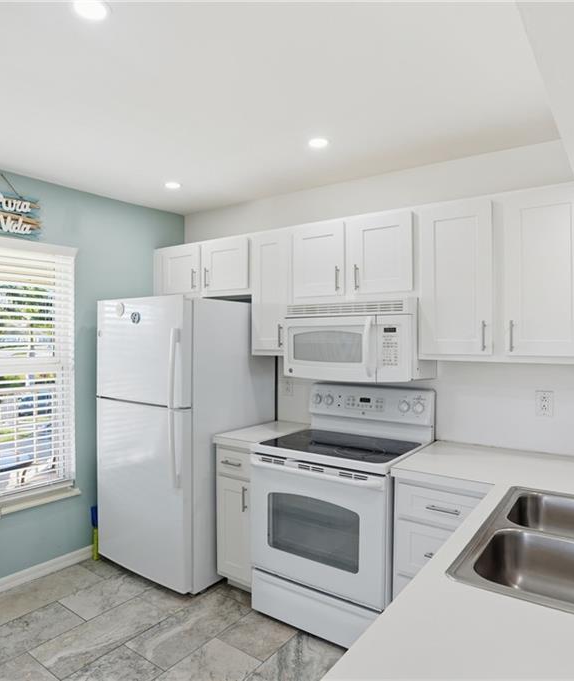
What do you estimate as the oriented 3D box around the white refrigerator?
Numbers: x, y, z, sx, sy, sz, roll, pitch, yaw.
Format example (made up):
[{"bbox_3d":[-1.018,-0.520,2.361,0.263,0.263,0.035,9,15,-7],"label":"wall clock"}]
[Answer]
[{"bbox_3d":[-0.677,0.596,3.042,0.855,1.690,0.810,0,0,36],"label":"white refrigerator"}]

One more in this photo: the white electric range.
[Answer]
[{"bbox_3d":[0.303,0.861,2.437,0.769,1.194,0.697,0,0,36],"label":"white electric range"}]

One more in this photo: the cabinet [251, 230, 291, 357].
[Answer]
[{"bbox_3d":[-0.002,-0.297,2.902,0.305,0.765,0.325,0,0,36],"label":"cabinet"}]

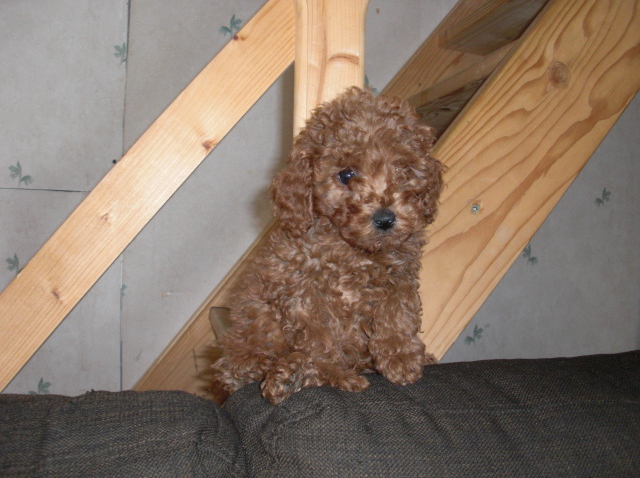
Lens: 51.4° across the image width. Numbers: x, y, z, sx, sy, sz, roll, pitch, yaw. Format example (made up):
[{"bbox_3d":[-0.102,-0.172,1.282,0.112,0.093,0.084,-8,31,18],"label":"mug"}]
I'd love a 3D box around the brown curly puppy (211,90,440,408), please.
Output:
[{"bbox_3d":[0.006,0.006,0.640,0.160,0.270,0.195,-1,3,-35],"label":"brown curly puppy"}]

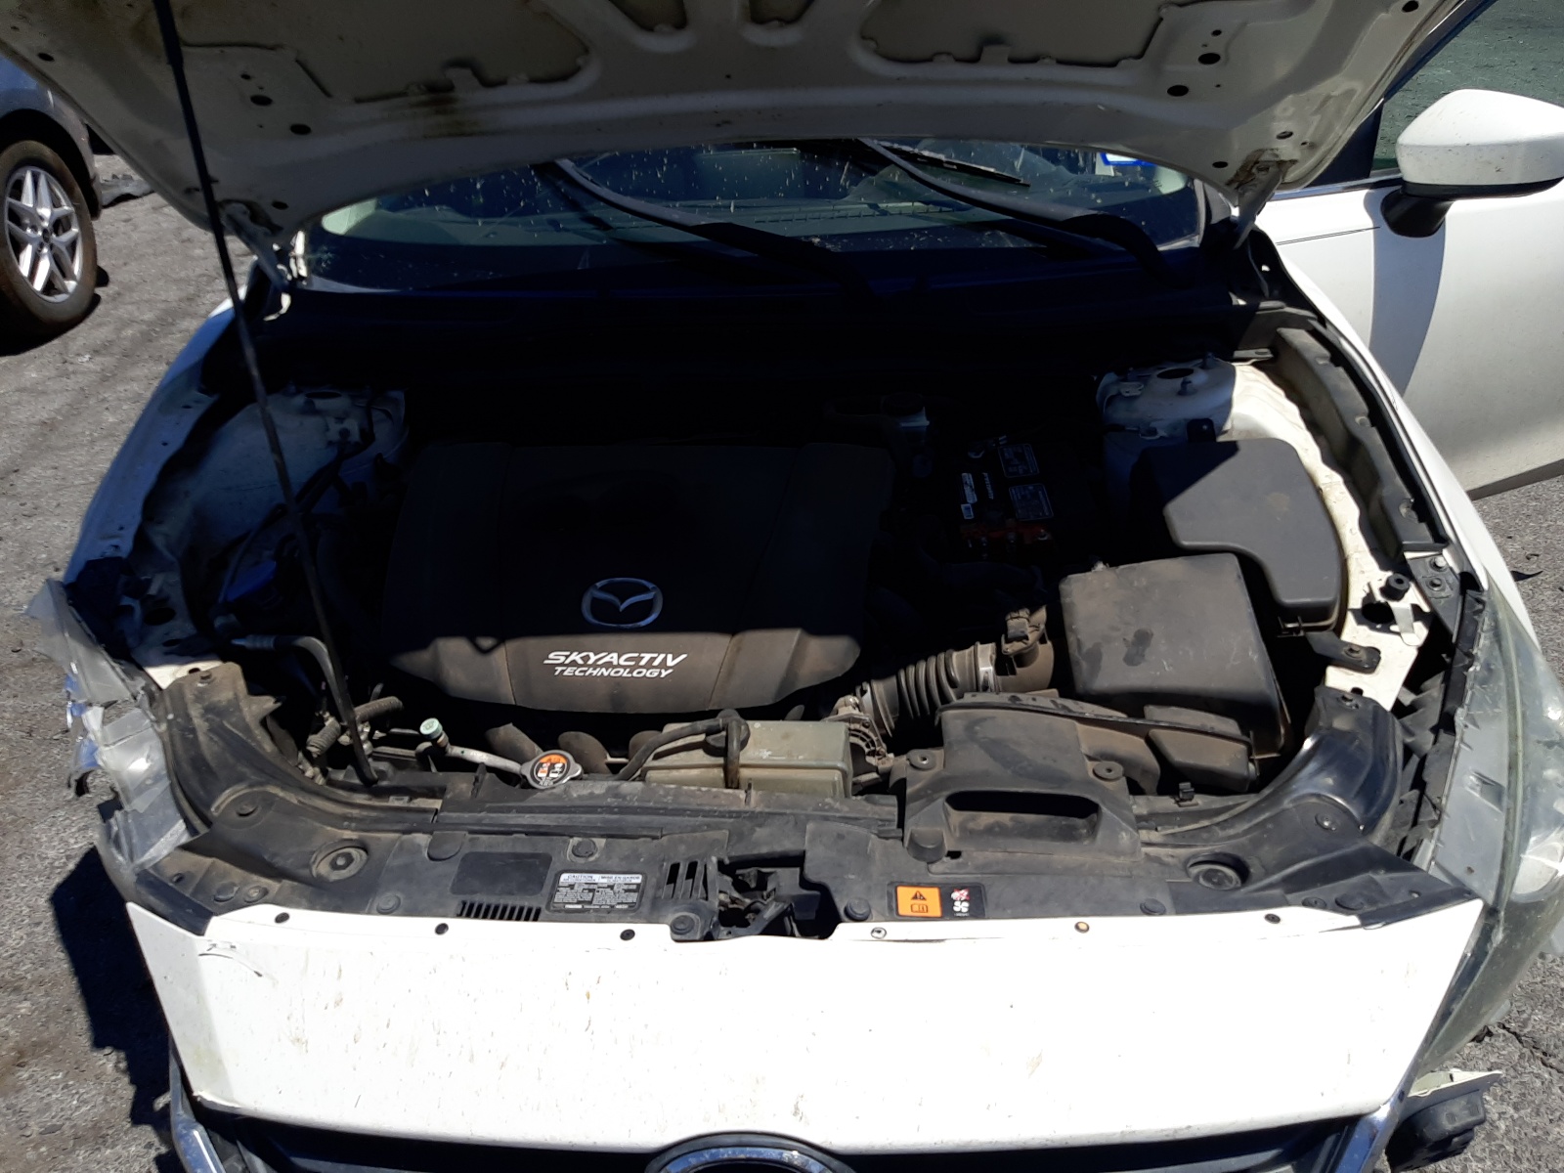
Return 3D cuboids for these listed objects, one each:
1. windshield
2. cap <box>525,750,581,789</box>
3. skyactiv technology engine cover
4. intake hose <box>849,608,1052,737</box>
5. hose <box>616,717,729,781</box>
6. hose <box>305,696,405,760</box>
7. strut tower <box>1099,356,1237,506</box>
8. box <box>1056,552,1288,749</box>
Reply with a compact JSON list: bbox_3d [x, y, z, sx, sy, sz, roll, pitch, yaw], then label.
[{"bbox_3d":[-0.032,-0.782,1.988,1.370,0.110,0.900,-1,57,0],"label":"windshield"},{"bbox_3d":[-0.223,0.179,1.138,0.055,0.022,0.042,-1,35,0],"label":"cap"},{"bbox_3d":[-0.157,-0.010,1.312,0.540,0.115,0.370,-1,42,0],"label":"skyactiv technology engine cover"},{"bbox_3d":[0.177,0.101,1.222,0.200,0.095,0.095,-12,34,-17],"label":"intake hose"},{"bbox_3d":[-0.104,0.154,1.142,0.105,0.045,0.040,-9,33,-13],"label":"hose"},{"bbox_3d":[-0.439,0.147,1.216,0.095,0.050,0.045,-12,34,-17],"label":"hose"},{"bbox_3d":[0.505,-0.198,1.583,0.190,0.170,0.210,-1,32,0],"label":"strut tower"},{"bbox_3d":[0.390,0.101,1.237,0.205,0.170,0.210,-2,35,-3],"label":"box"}]

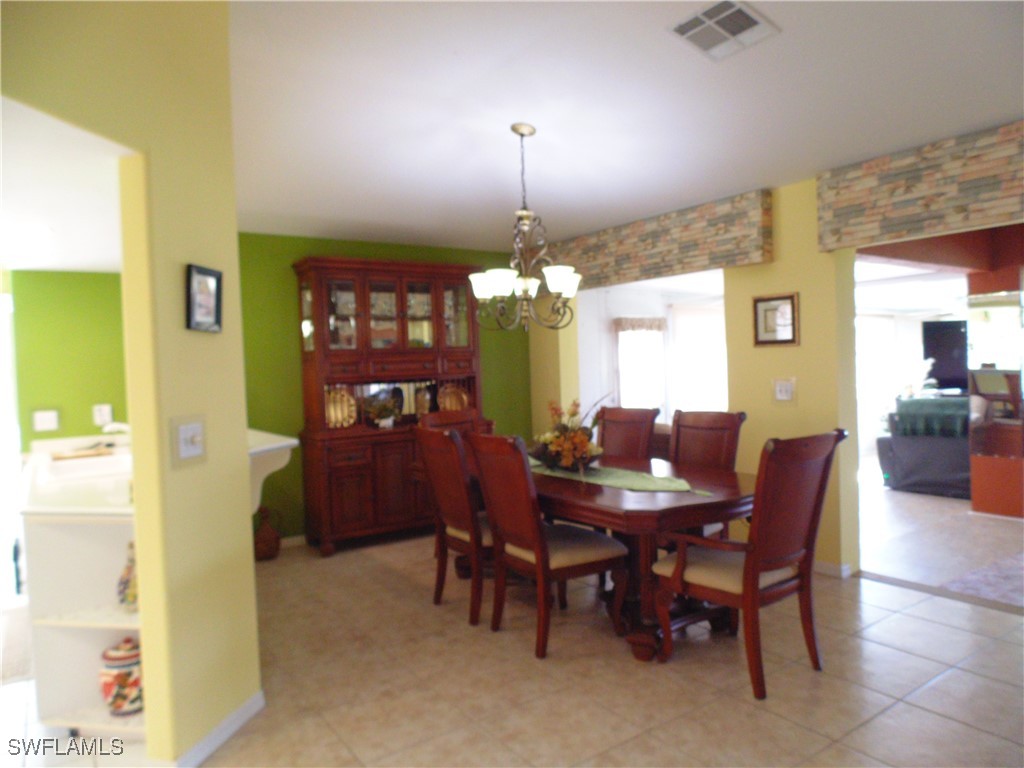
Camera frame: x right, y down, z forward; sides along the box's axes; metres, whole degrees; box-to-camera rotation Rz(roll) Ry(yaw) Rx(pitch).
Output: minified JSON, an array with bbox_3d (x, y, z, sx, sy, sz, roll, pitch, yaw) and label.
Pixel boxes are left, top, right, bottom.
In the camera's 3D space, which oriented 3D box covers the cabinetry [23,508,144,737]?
[{"bbox_3d":[-1.479,0.906,2.539,0.584,0.911,0.345,-2,2,10],"label":"cabinetry"}]

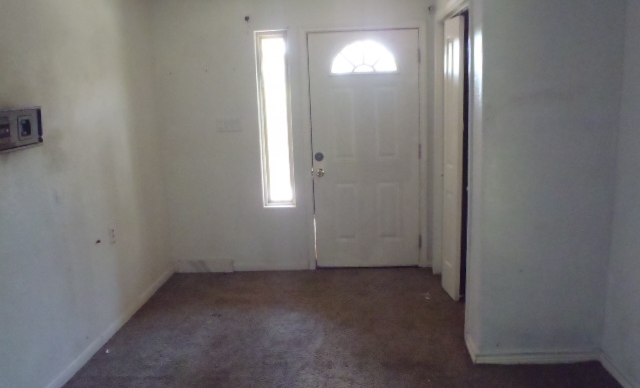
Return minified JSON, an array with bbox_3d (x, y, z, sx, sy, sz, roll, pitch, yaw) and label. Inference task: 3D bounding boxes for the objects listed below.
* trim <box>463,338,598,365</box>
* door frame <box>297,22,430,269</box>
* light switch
[{"bbox_3d":[1.226,0.917,2.912,0.698,0.088,0.025,-2,11,3],"label":"trim"},{"bbox_3d":[0.391,-0.379,4.490,1.067,2.118,0.120,-2,11,3],"label":"door frame"},{"bbox_3d":[-0.783,-0.590,4.467,0.216,0.118,0.015,-2,11,3],"label":"light switch"}]

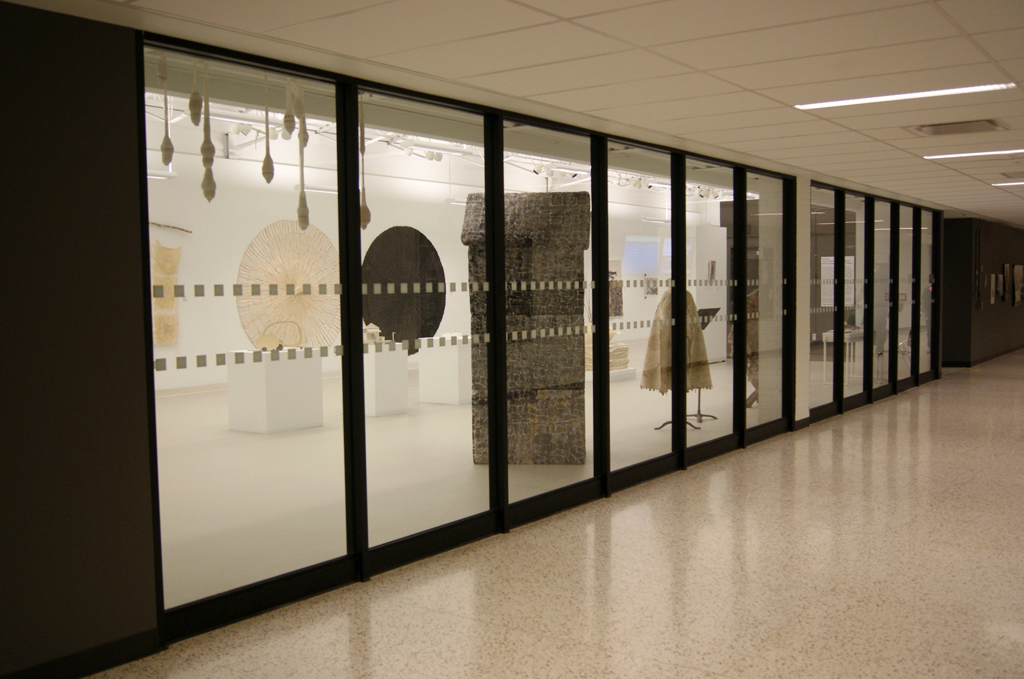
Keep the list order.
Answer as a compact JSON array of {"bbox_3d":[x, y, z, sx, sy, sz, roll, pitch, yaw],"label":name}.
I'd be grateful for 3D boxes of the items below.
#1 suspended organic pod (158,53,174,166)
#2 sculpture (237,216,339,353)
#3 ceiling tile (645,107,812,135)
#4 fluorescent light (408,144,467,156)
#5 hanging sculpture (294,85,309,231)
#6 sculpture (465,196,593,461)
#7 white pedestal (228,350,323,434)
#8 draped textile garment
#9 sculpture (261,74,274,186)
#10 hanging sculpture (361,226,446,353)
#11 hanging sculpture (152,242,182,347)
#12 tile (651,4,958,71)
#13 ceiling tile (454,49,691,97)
[{"bbox_3d":[-1.613,-1.076,4.396,0.064,0.518,0.064,3,5,37],"label":"suspended organic pod"},{"bbox_3d":[-3.264,-0.692,14.240,0.120,2.200,2.140,3,5,37],"label":"sculpture"},{"bbox_3d":[1.433,-1.456,6.260,1.116,0.020,0.610,3,5,37],"label":"ceiling tile"},{"bbox_3d":[-1.048,-2.672,13.200,0.180,0.090,1.220,2,5,37],"label":"fluorescent light"},{"bbox_3d":[-1.200,-1.069,5.360,0.075,0.877,0.075,2,5,37],"label":"hanging sculpture"},{"bbox_3d":[0.154,-0.102,8.161,1.078,2.324,0.500,0,4,2],"label":"sculpture"},{"bbox_3d":[-2.566,0.541,10.203,0.640,0.850,0.750,2,5,37],"label":"white pedestal"},{"bbox_3d":[1.748,0.003,9.973,0.739,1.100,0.550,1,4,10],"label":"draped textile garment"},{"bbox_3d":[-1.347,-1.180,5.161,0.069,0.649,0.069,2,5,37],"label":"sculpture"},{"bbox_3d":[-1.831,-0.816,16.123,0.100,2.220,2.150,3,5,37],"label":"hanging sculpture"},{"bbox_3d":[-4.747,-0.651,12.859,0.040,1.420,0.460,2,5,37],"label":"hanging sculpture"},{"bbox_3d":[1.257,-1.316,4.096,1.220,0.025,0.610,2,5,37],"label":"tile"},{"bbox_3d":[0.335,-1.354,4.800,1.100,0.025,0.610,2,5,37],"label":"ceiling tile"}]

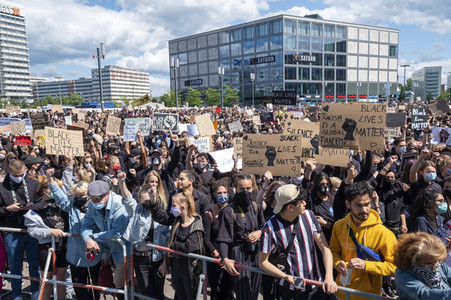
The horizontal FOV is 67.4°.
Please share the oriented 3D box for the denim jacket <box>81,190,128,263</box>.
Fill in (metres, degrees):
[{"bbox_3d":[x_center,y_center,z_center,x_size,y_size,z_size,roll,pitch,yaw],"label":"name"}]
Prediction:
[{"bbox_3d":[-1.154,0.745,3.250,0.500,0.660,0.400,0,8,15],"label":"denim jacket"}]

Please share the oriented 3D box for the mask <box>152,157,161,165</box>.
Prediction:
[{"bbox_3d":[-1.062,0.165,5.200,0.140,0.120,0.090,-3,8,-17],"label":"mask"}]

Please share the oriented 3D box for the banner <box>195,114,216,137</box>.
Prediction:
[{"bbox_3d":[-0.532,-0.652,9.000,0.390,0.560,0.020,-14,9,-1],"label":"banner"}]

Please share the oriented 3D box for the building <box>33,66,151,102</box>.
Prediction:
[{"bbox_3d":[-134.658,-61.413,338.349,98.000,36.000,53.000,2,9,24],"label":"building"}]

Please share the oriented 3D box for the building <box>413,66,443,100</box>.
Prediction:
[{"bbox_3d":[203.837,-65.954,341.779,18.000,36.000,45.000,1,8,22],"label":"building"}]

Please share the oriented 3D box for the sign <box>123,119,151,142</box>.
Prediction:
[{"bbox_3d":[-1.409,-0.324,5.400,0.430,0.350,0.020,-3,8,-13],"label":"sign"}]

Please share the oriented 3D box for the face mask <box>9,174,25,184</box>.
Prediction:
[{"bbox_3d":[-2.316,0.325,3.750,0.145,0.095,0.085,-8,37,-44],"label":"face mask"}]

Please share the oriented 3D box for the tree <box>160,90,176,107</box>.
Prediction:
[{"bbox_3d":[-15.138,-12.302,90.183,4.700,6.600,4.700,-2,7,0],"label":"tree"}]

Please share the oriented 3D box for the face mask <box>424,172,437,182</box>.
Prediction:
[{"bbox_3d":[2.181,0.289,3.600,0.140,0.095,0.075,-1,7,-3],"label":"face mask"}]

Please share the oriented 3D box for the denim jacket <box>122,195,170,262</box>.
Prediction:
[{"bbox_3d":[-0.766,0.766,3.300,0.430,0.600,0.310,-5,9,-30],"label":"denim jacket"}]

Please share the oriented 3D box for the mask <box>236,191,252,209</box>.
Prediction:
[{"bbox_3d":[0.161,0.420,2.870,0.150,0.150,0.110,-2,7,-5],"label":"mask"}]

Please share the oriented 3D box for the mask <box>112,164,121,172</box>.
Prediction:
[{"bbox_3d":[-1.481,0.246,4.600,0.085,0.100,0.130,2,8,20],"label":"mask"}]

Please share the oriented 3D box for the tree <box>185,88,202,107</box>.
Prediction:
[{"bbox_3d":[-9.467,-14.349,100.000,5.500,7.600,5.500,-1,7,0],"label":"tree"}]

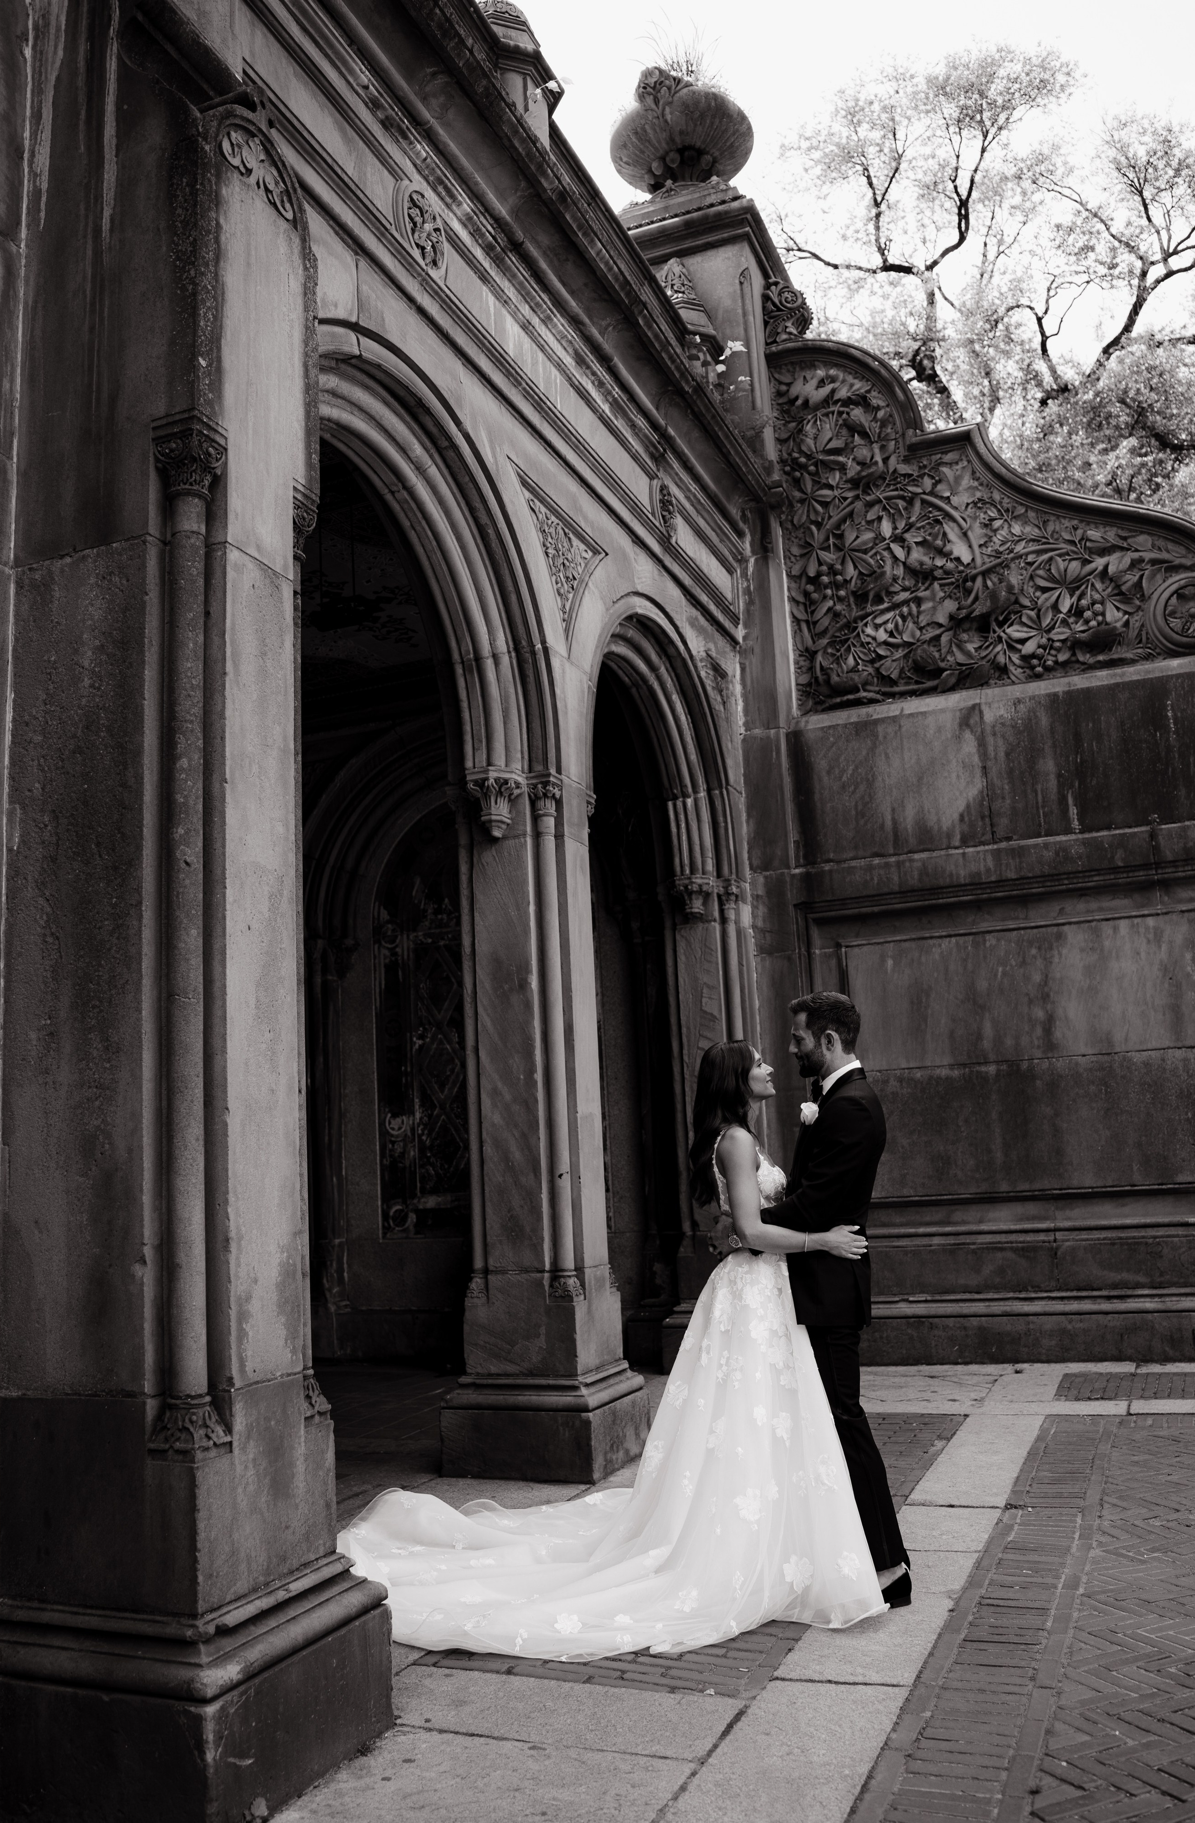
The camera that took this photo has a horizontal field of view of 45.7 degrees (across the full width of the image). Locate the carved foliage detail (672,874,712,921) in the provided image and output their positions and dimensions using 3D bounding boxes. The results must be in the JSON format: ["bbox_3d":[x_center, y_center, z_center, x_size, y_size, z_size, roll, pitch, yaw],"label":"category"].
[{"bbox_3d":[0.612,-0.094,9.091,0.300,0.290,0.240,-7,-11,22],"label":"carved foliage detail"}]

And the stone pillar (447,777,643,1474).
[{"bbox_3d":[-0.288,0.941,6.574,0.710,3.070,0.690,-7,-11,22],"label":"stone pillar"}]

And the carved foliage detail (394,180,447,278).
[{"bbox_3d":[-0.716,-2.760,5.754,0.100,0.350,0.360,-7,-11,22],"label":"carved foliage detail"}]

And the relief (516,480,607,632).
[{"bbox_3d":[-0.174,-1.647,6.930,0.090,0.620,1.000,-7,-11,22],"label":"relief"}]

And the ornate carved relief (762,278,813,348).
[{"bbox_3d":[1.452,-4.426,10.567,0.340,0.560,0.350,-7,-11,22],"label":"ornate carved relief"}]

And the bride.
[{"bbox_3d":[-0.048,1.292,4.637,1.880,1.660,1.500,-4,-10,6],"label":"bride"}]

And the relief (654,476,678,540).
[{"bbox_3d":[0.398,-2.355,8.367,0.100,0.350,0.330,-7,-11,22],"label":"relief"}]

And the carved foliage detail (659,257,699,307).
[{"bbox_3d":[0.572,-4.460,10.124,0.420,0.500,0.420,-7,-11,22],"label":"carved foliage detail"}]

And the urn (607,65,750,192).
[{"bbox_3d":[0.672,-5.902,11.187,1.150,0.980,1.150,-3,-10,-1],"label":"urn"}]

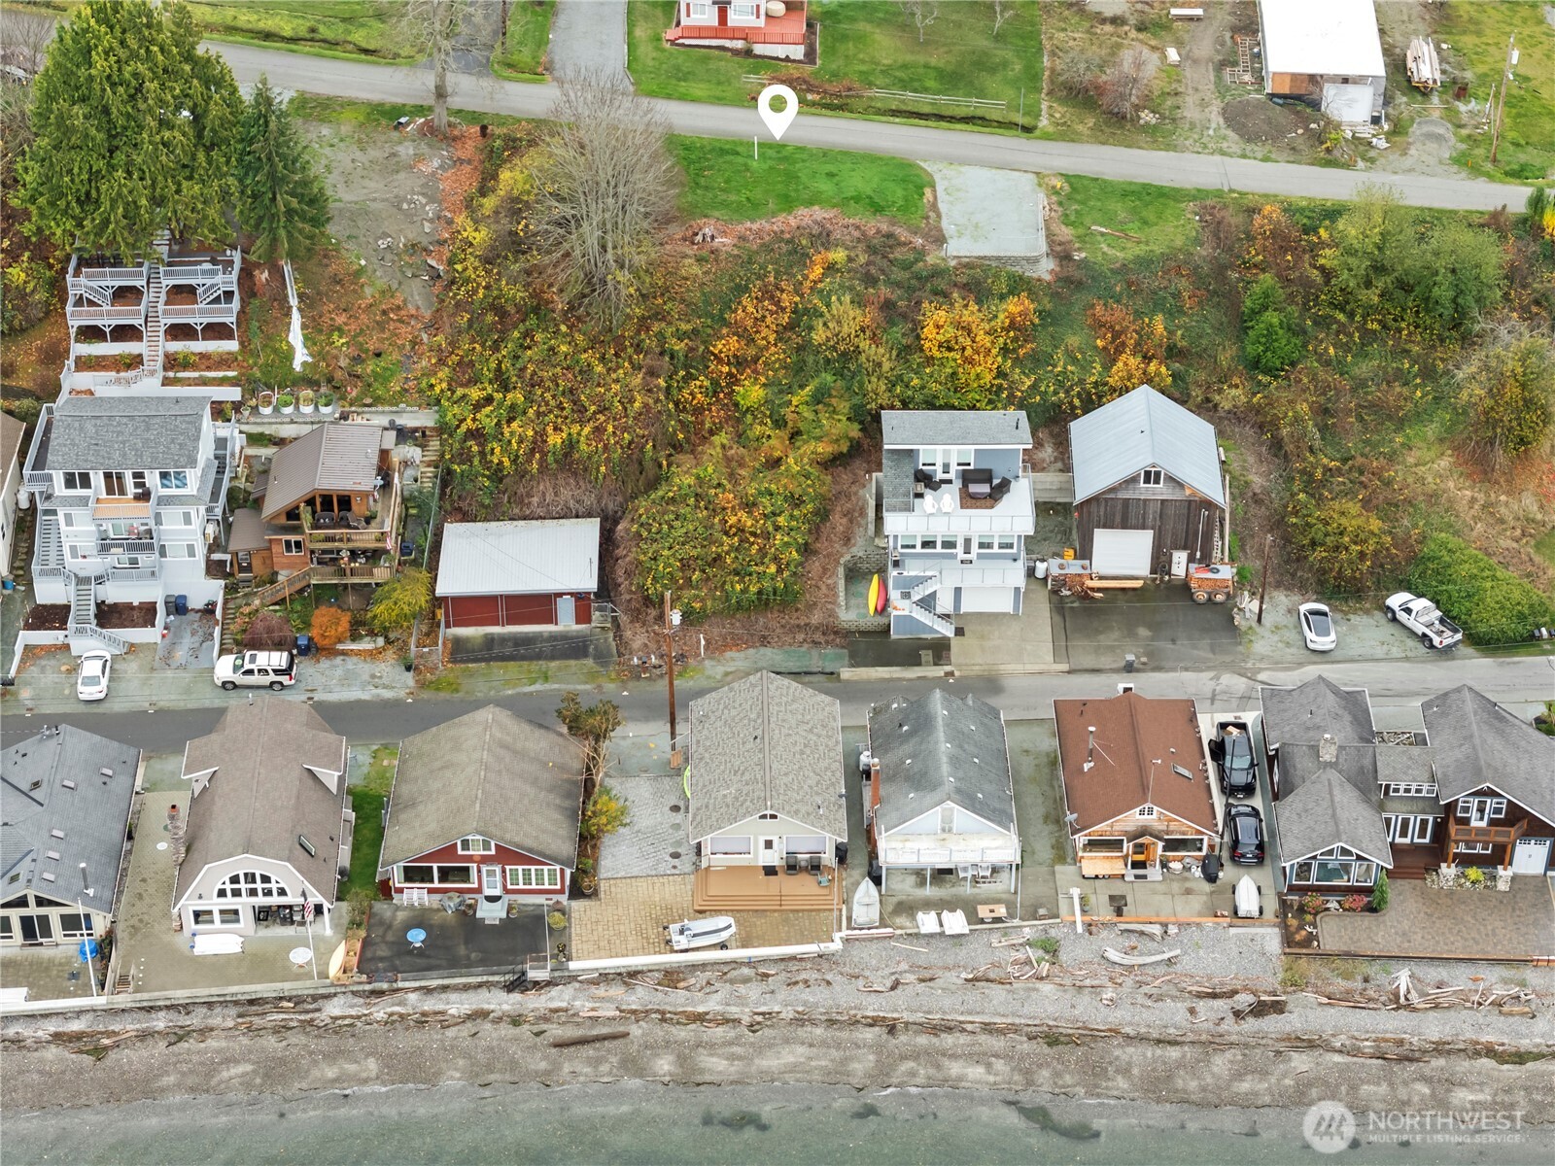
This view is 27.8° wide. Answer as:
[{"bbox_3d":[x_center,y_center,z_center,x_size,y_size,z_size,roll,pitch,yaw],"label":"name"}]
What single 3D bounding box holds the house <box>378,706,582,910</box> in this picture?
[{"bbox_3d":[-16.714,12.821,178.798,10.979,5.545,11.769,0,36,1],"label":"house"}]

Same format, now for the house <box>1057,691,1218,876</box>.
[{"bbox_3d":[20.763,10.727,182.039,8.435,5.136,13.317,0,36,0],"label":"house"}]

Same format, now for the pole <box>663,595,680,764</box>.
[{"bbox_3d":[-6.141,5.555,183.754,0.950,12.100,0.500,0,35,0],"label":"pole"}]

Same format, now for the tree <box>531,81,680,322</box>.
[{"bbox_3d":[-11.375,-25.022,205.703,9.500,17.300,9.000,0,36,0],"label":"tree"}]

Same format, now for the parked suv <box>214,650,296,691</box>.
[{"bbox_3d":[-31.859,5.252,192.336,5.130,1.930,2.000,2,36,3],"label":"parked suv"}]

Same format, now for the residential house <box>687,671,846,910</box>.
[{"bbox_3d":[-0.653,11.740,180.928,8.850,5.200,15.600,-1,35,-1],"label":"residential house"}]

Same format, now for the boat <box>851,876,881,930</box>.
[{"bbox_3d":[5.011,17.907,176.595,1.520,0.650,3.600,1,35,2],"label":"boat"}]

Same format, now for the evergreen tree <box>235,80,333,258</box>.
[{"bbox_3d":[-33.894,-28.332,212.571,6.400,13.700,6.400,0,35,0],"label":"evergreen tree"}]

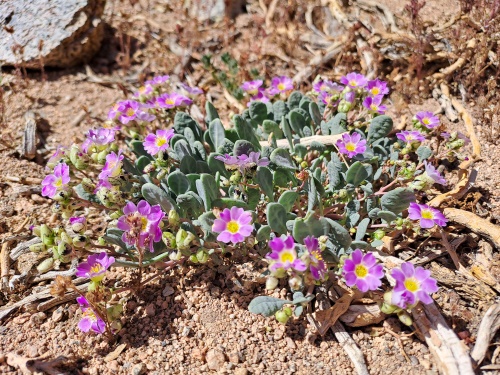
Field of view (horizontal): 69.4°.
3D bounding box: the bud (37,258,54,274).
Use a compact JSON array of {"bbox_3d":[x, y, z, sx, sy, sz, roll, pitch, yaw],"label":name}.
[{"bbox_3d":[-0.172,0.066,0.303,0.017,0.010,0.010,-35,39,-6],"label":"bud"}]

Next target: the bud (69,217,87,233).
[{"bbox_3d":[-0.136,0.030,0.287,0.011,0.013,0.011,-23,34,-26],"label":"bud"}]

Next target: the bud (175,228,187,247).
[{"bbox_3d":[-0.057,0.042,0.297,0.010,0.016,0.010,3,34,-1],"label":"bud"}]

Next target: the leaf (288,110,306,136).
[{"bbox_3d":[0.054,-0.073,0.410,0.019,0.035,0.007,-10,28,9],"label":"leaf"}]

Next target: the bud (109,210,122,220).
[{"bbox_3d":[-0.119,0.025,0.319,0.011,0.009,0.010,10,35,-6],"label":"bud"}]

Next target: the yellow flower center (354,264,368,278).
[{"bbox_3d":[0.085,0.064,0.274,0.010,0.004,0.010,-10,69,9],"label":"yellow flower center"}]

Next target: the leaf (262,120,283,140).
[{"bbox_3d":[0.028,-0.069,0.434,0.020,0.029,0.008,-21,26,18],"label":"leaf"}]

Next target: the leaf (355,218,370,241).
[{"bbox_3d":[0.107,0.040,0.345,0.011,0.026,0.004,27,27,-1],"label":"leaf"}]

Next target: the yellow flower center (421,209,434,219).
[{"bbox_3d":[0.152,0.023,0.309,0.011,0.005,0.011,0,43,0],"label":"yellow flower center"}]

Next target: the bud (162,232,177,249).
[{"bbox_3d":[-0.066,0.044,0.297,0.011,0.014,0.011,-13,31,7],"label":"bud"}]

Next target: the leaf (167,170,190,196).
[{"bbox_3d":[-0.062,-0.004,0.315,0.019,0.024,0.006,-5,23,-11],"label":"leaf"}]

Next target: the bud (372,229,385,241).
[{"bbox_3d":[0.105,0.038,0.295,0.009,0.010,0.009,12,30,21],"label":"bud"}]

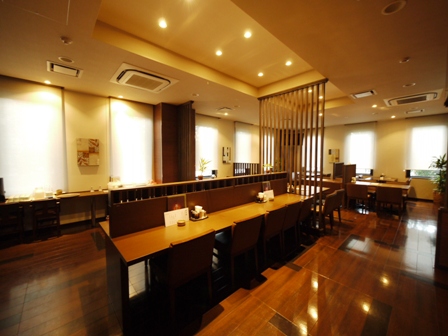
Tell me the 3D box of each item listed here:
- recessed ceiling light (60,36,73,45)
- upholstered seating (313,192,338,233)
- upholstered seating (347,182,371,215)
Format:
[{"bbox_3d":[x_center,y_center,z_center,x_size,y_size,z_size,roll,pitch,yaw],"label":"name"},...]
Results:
[{"bbox_3d":[-2.046,-1.658,2.358,0.122,0.046,0.122,-3,4,-43],"label":"recessed ceiling light"},{"bbox_3d":[2.070,0.915,3.945,0.487,0.802,0.528,-3,4,-43],"label":"upholstered seating"},{"bbox_3d":[3.750,0.857,5.059,0.528,0.792,0.467,-3,4,-43],"label":"upholstered seating"}]

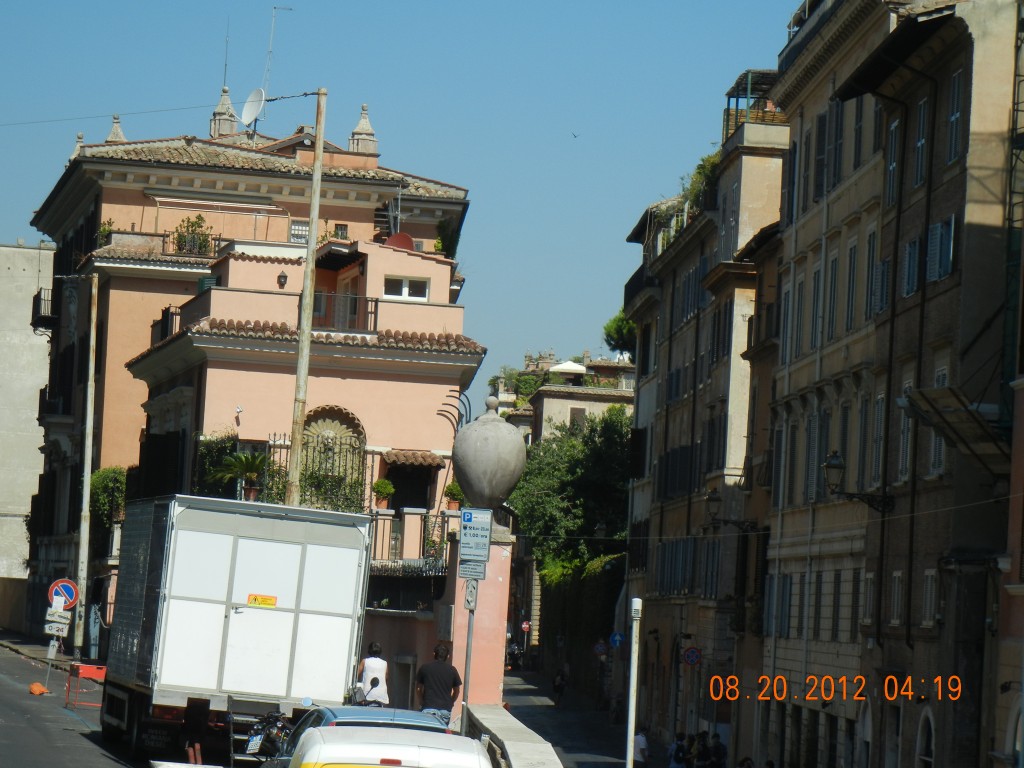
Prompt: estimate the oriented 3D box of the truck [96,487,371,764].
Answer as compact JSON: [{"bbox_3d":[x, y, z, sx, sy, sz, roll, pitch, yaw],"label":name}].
[{"bbox_3d":[-3.795,3.234,44.423,2.400,3.220,6.400,7,-4,-13],"label":"truck"}]

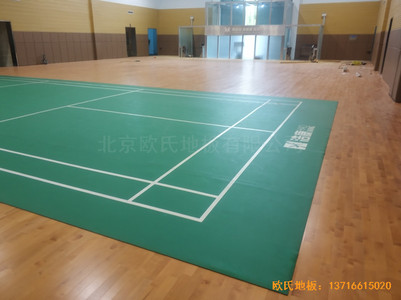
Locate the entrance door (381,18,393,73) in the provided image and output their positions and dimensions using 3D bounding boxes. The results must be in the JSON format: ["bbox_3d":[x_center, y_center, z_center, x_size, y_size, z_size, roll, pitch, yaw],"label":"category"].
[{"bbox_3d":[8.342,-4.632,14.038,0.120,2.370,1.250,9,22,24],"label":"entrance door"}]

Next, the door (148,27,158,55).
[{"bbox_3d":[-4.255,-9.928,28.748,0.120,2.320,1.400,9,22,24],"label":"door"}]

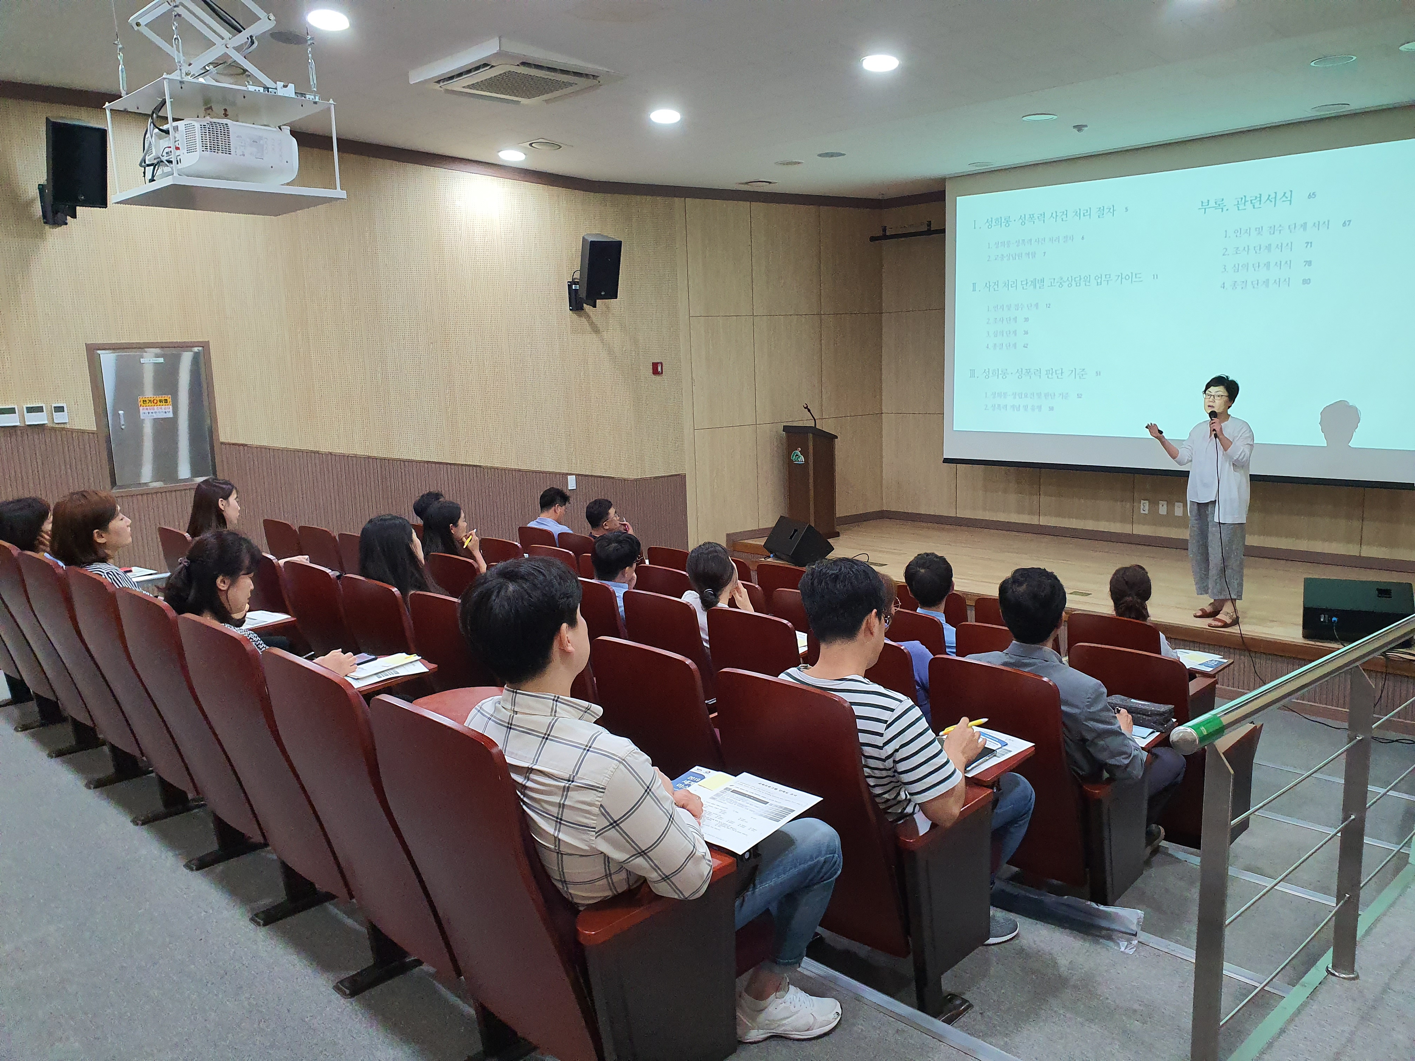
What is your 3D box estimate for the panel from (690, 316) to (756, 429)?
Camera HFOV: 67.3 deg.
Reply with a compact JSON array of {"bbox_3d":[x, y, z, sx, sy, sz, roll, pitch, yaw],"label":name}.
[{"bbox_3d":[0.153,-1.547,10.394,0.756,1.074,0.050,-9,12,-34],"label":"panel"}]

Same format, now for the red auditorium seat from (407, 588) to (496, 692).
[{"bbox_3d":[-0.723,0.662,3.935,0.554,0.933,0.563,7,12,44],"label":"red auditorium seat"}]

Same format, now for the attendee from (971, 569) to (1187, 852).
[{"bbox_3d":[1.277,0.697,3.744,0.516,1.191,0.879,7,12,44],"label":"attendee"}]

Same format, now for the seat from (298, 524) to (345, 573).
[{"bbox_3d":[-2.159,0.414,6.656,0.520,0.965,0.530,8,14,44],"label":"seat"}]

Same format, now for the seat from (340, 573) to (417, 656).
[{"bbox_3d":[-1.044,0.605,4.230,0.520,0.965,0.570,8,14,44],"label":"seat"}]

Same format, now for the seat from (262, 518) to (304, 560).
[{"bbox_3d":[-2.517,0.367,7.002,0.520,0.965,0.530,8,14,44],"label":"seat"}]

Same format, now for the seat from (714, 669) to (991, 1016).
[{"bbox_3d":[0.392,0.794,2.851,0.530,0.965,0.580,8,14,44],"label":"seat"}]

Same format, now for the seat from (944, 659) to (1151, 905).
[{"bbox_3d":[1.120,0.853,3.602,0.573,0.933,0.611,7,12,44],"label":"seat"}]

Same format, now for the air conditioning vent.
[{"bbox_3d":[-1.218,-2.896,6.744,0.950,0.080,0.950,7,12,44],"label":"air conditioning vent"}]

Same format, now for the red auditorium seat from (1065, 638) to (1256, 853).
[{"bbox_3d":[1.755,0.862,4.210,0.535,0.941,0.584,7,13,44],"label":"red auditorium seat"}]

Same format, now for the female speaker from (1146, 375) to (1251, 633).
[{"bbox_3d":[3.217,-0.199,6.941,0.430,1.610,0.600,-11,13,-41],"label":"female speaker"}]

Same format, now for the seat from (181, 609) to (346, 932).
[{"bbox_3d":[-1.001,0.652,2.882,0.520,0.965,0.580,8,14,44],"label":"seat"}]

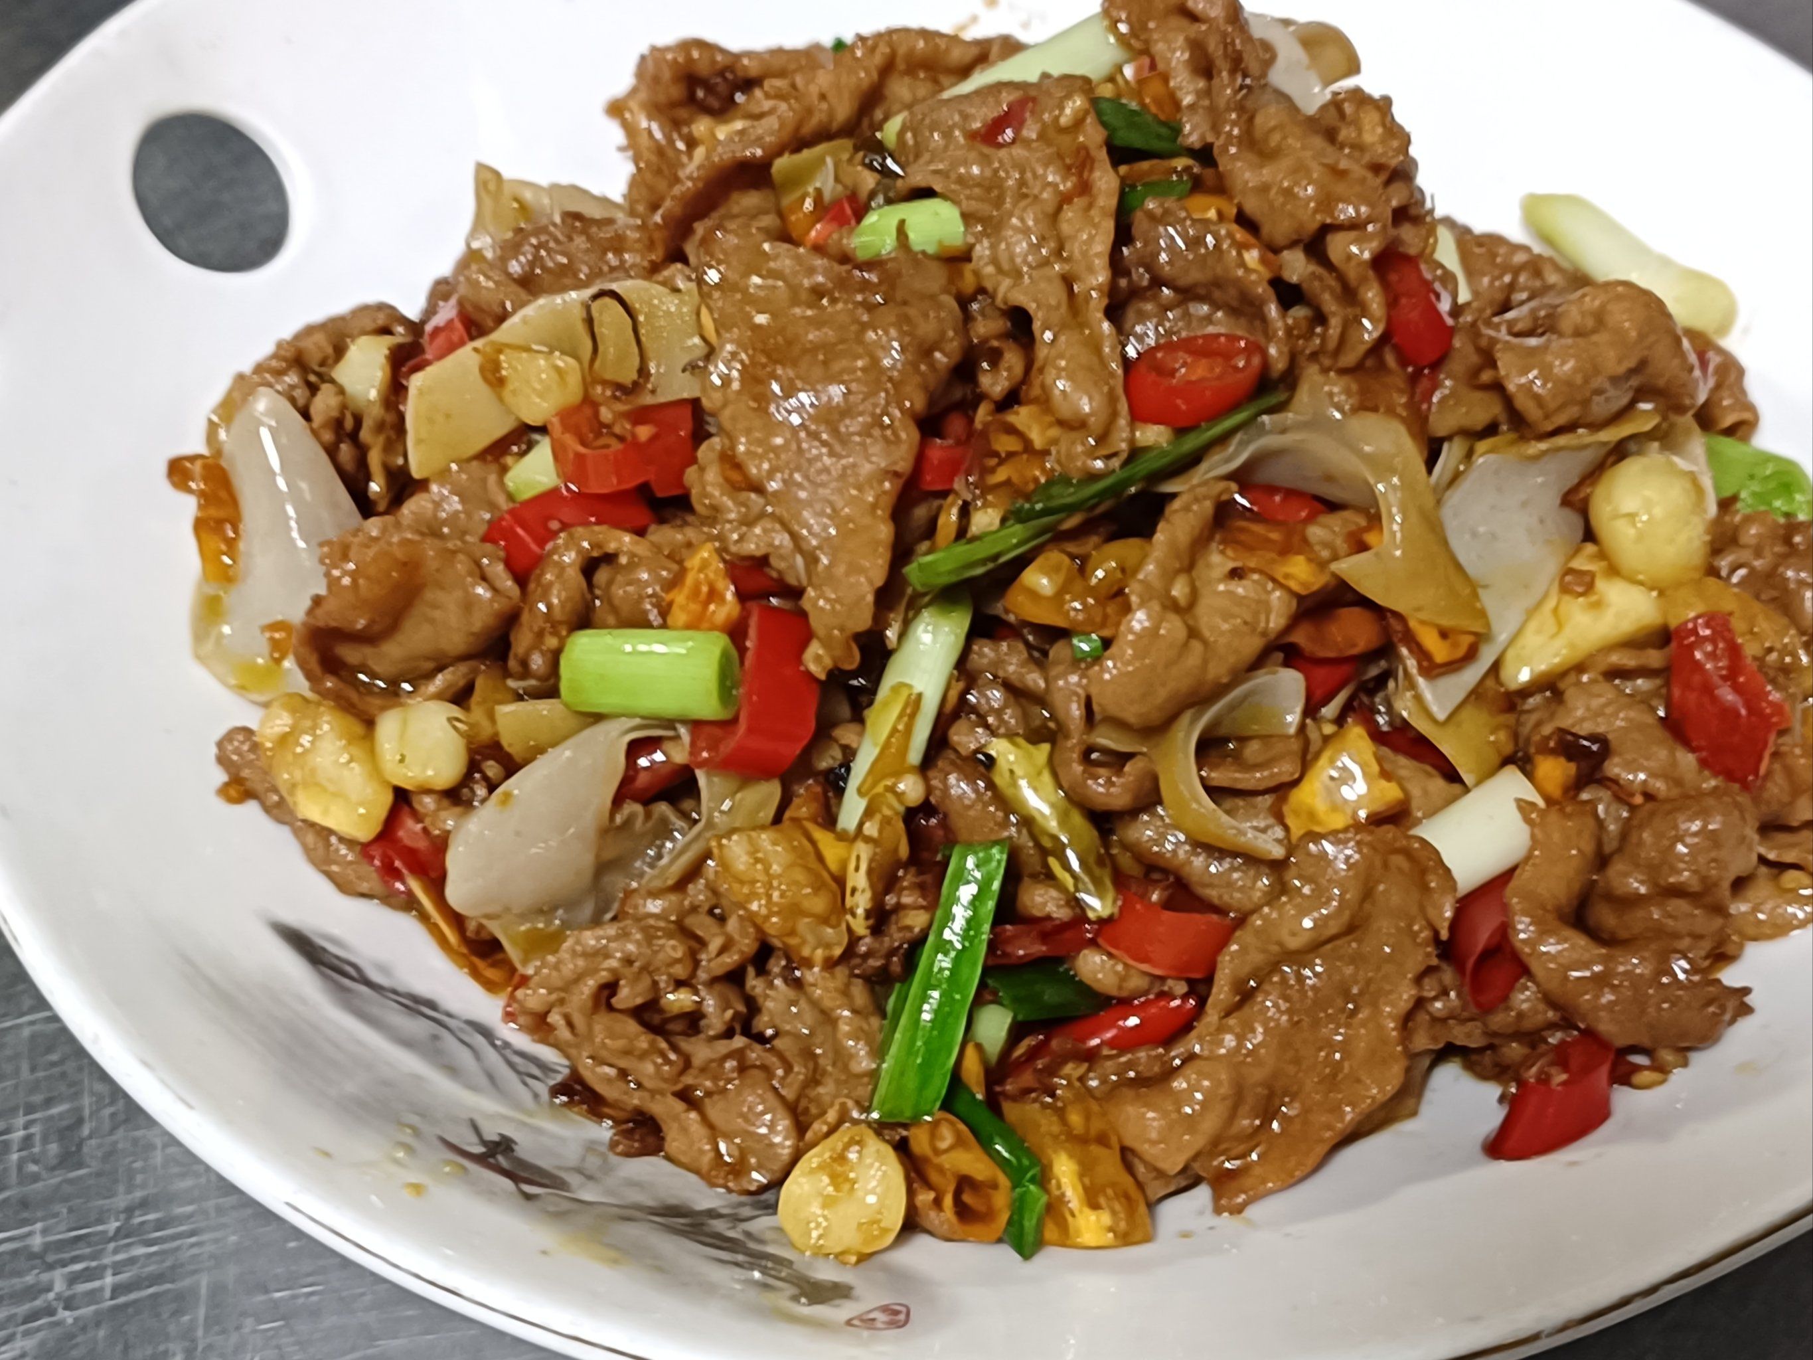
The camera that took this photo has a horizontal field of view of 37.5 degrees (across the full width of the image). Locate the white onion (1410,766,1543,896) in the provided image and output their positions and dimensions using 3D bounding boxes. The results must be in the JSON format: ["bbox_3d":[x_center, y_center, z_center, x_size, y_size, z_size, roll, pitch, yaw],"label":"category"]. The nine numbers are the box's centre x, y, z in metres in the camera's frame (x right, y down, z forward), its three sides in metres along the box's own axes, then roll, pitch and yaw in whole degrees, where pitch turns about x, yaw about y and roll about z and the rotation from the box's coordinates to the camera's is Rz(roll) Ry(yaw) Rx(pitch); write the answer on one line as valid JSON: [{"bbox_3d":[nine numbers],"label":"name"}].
[{"bbox_3d":[0.075,0.021,0.355,0.021,0.011,0.011,-32,59,-27],"label":"white onion"}]

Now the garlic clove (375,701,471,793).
[{"bbox_3d":[-0.066,0.009,0.365,0.013,0.012,0.012,2,50,-3],"label":"garlic clove"}]

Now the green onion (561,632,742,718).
[{"bbox_3d":[-0.036,-0.001,0.377,0.024,0.012,0.012,2,65,6],"label":"green onion"}]

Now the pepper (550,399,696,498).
[{"bbox_3d":[-0.039,-0.032,0.369,0.020,0.009,0.012,2,50,-3],"label":"pepper"}]

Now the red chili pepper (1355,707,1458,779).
[{"bbox_3d":[0.072,0.009,0.385,0.017,0.008,0.009,30,67,10],"label":"red chili pepper"}]

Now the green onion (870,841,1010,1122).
[{"bbox_3d":[0.005,0.041,0.362,0.010,0.006,0.040,16,71,5],"label":"green onion"}]

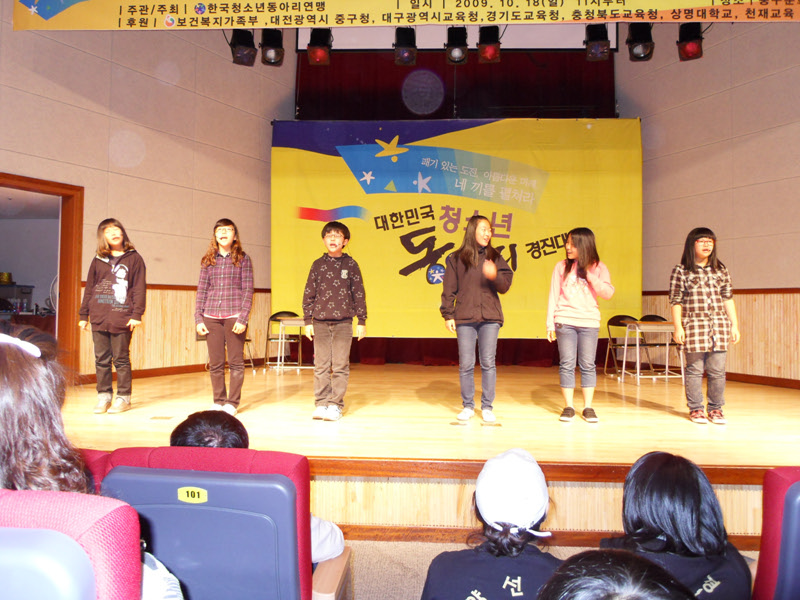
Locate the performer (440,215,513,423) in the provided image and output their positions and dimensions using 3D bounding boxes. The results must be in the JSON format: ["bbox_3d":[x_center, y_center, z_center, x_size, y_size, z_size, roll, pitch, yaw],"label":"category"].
[{"bbox_3d":[0.606,0.131,5.032,0.532,1.578,0.350,1,-1,-5],"label":"performer"}]

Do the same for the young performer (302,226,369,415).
[{"bbox_3d":[-0.493,0.151,4.996,0.468,1.515,0.310,1,-1,-1],"label":"young performer"}]

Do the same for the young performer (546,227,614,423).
[{"bbox_3d":[1.445,0.180,5.180,0.520,1.520,0.320,0,0,12],"label":"young performer"}]

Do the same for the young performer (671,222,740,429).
[{"bbox_3d":[2.390,0.194,5.080,0.500,1.510,0.280,0,0,8],"label":"young performer"}]

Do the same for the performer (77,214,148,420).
[{"bbox_3d":[-2.302,0.117,5.217,0.520,1.550,0.310,1,-1,-10],"label":"performer"}]

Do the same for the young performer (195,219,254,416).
[{"bbox_3d":[-1.389,0.127,5.157,0.445,1.547,0.300,1,-1,-7],"label":"young performer"}]

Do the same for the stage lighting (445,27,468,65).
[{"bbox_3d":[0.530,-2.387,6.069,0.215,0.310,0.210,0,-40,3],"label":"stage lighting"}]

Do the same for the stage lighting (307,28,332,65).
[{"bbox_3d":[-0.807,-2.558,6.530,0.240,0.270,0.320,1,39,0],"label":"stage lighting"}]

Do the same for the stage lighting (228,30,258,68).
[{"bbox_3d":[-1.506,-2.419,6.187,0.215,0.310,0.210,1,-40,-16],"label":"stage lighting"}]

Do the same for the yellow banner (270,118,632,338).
[{"bbox_3d":[0.739,-0.988,8.900,5.068,2.975,0.040,1,-1,3],"label":"yellow banner"}]

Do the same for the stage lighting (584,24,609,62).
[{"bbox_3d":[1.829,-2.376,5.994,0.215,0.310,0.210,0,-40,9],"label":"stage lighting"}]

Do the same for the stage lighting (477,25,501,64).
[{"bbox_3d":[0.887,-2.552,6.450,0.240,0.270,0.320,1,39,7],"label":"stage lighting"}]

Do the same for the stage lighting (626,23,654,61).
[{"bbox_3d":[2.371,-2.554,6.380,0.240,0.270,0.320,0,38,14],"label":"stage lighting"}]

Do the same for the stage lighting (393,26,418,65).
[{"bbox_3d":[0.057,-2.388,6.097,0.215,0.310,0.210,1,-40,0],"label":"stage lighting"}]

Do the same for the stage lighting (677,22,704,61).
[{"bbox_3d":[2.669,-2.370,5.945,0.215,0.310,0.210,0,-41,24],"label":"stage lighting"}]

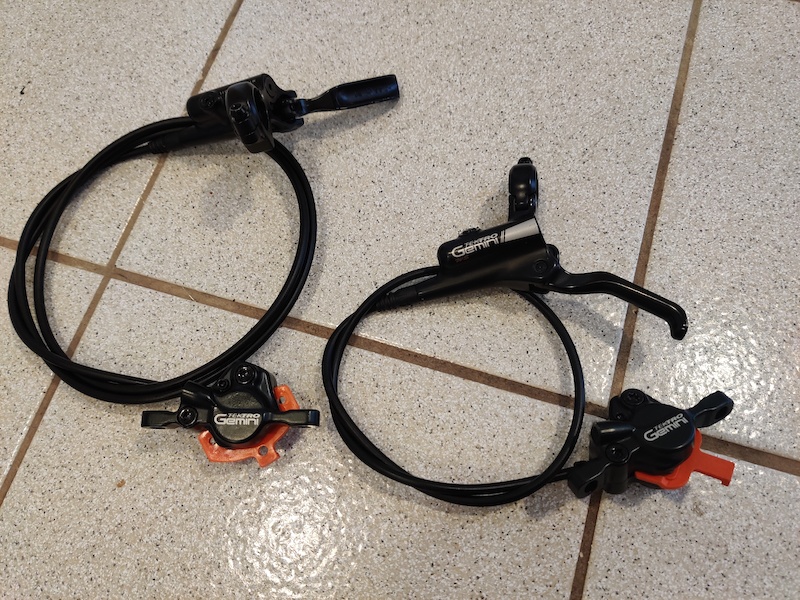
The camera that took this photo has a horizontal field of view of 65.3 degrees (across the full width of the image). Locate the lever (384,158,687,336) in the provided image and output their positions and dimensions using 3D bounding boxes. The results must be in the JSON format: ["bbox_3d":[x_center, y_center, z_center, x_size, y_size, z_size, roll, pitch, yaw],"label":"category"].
[{"bbox_3d":[0.068,-0.028,0.343,0.166,0.042,0.106,4,72,5],"label":"lever"}]

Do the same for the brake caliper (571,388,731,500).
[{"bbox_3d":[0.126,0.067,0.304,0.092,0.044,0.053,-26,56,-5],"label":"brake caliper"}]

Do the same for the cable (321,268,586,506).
[{"bbox_3d":[0.030,0.041,0.331,0.138,0.027,0.130,-1,71,4],"label":"cable"}]

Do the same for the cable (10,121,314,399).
[{"bbox_3d":[-0.140,-0.031,0.366,0.182,0.028,0.184,-1,71,4],"label":"cable"}]

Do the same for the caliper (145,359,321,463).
[{"bbox_3d":[-0.088,0.060,0.322,0.092,0.044,0.053,0,71,4],"label":"caliper"}]

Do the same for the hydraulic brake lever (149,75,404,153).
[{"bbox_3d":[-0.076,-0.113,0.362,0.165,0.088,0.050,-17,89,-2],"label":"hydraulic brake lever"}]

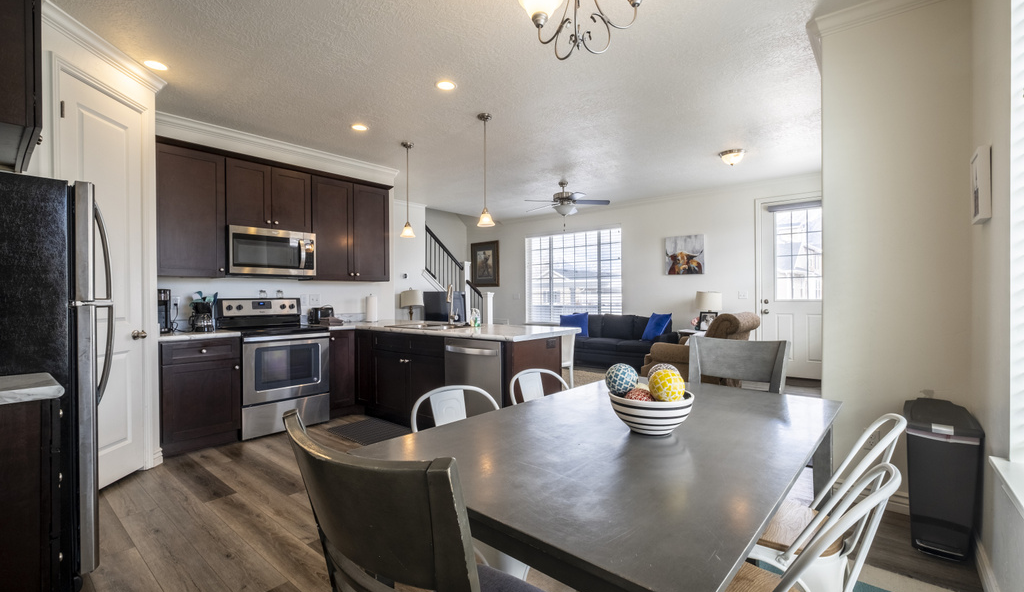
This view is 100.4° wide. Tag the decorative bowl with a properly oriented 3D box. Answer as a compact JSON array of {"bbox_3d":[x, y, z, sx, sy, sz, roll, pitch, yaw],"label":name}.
[{"bbox_3d":[0.442,0.371,1.360,0.260,0.118,0.260,-1,0,0],"label":"decorative bowl"}]

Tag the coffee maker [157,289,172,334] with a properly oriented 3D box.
[{"bbox_3d":[-2.930,0.129,3.506,0.250,0.350,0.170,0,0,39],"label":"coffee maker"}]

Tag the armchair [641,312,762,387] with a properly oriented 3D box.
[{"bbox_3d":[2.229,0.672,4.995,1.050,1.000,0.950,0,0,39],"label":"armchair"}]

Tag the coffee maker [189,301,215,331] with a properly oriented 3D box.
[{"bbox_3d":[-2.648,0.177,3.659,0.220,0.255,0.180,0,0,43],"label":"coffee maker"}]

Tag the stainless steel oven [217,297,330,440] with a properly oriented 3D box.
[{"bbox_3d":[-2.248,0.604,4.046,0.670,1.200,0.740,0,0,43],"label":"stainless steel oven"}]

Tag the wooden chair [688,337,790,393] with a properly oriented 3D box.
[{"bbox_3d":[1.058,0.723,2.134,0.490,0.950,0.560,0,0,43],"label":"wooden chair"}]

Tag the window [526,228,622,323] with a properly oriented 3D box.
[{"bbox_3d":[1.105,-0.325,8.056,2.079,1.719,0.100,0,0,39],"label":"window"}]

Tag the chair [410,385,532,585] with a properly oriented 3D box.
[{"bbox_3d":[-0.041,0.779,1.544,0.510,0.850,0.450,0,0,43],"label":"chair"}]

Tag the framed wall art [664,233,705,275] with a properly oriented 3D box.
[{"bbox_3d":[2.897,-0.678,7.128,0.620,0.640,0.040,0,0,43],"label":"framed wall art"}]

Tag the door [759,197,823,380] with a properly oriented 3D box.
[{"bbox_3d":[3.913,-0.088,5.753,0.920,2.410,0.060,0,0,39],"label":"door"}]

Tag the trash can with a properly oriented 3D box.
[{"bbox_3d":[2.073,0.848,2.071,0.250,0.650,0.360,0,0,39],"label":"trash can"}]

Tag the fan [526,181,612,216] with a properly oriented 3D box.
[{"bbox_3d":[0.758,-1.402,6.100,1.300,0.500,1.300,0,0,43],"label":"fan"}]

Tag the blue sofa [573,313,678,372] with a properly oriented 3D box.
[{"bbox_3d":[1.718,0.747,7.250,2.120,0.860,0.900,0,0,43],"label":"blue sofa"}]

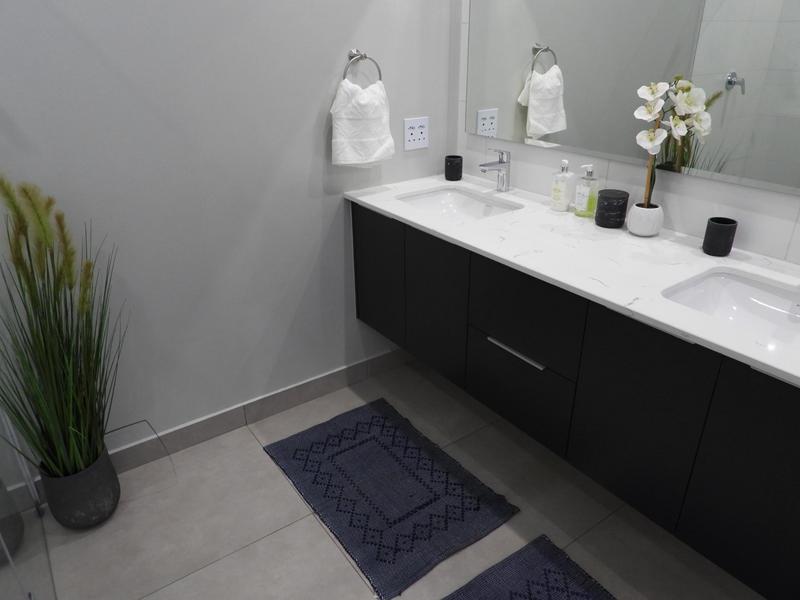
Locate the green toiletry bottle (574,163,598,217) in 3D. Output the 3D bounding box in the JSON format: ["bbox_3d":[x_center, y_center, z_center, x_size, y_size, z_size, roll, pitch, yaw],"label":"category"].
[{"bbox_3d":[0.648,-0.377,1.927,0.049,0.166,0.063,-13,28,-25],"label":"green toiletry bottle"}]

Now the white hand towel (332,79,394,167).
[{"bbox_3d":[-0.138,-0.676,2.120,0.272,0.315,0.085,-17,30,-32],"label":"white hand towel"}]

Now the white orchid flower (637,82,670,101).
[{"bbox_3d":[0.719,-0.591,1.573,0.040,0.055,0.085,-20,32,-36],"label":"white orchid flower"}]

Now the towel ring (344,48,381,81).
[{"bbox_3d":[-0.145,-0.835,2.069,0.168,0.185,0.066,-17,30,-32],"label":"towel ring"}]

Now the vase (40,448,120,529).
[{"bbox_3d":[-1.069,0.621,1.866,0.202,0.236,0.202,-17,30,-32],"label":"vase"}]

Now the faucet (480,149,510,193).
[{"bbox_3d":[0.378,-0.515,2.210,0.170,0.178,0.050,-17,30,-32],"label":"faucet"}]

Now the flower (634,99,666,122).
[{"bbox_3d":[0.716,-0.543,1.591,0.038,0.067,0.080,-20,32,-36],"label":"flower"}]

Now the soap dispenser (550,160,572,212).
[{"bbox_3d":[0.596,-0.410,1.993,0.049,0.170,0.066,-17,30,-32],"label":"soap dispenser"}]

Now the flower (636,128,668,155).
[{"bbox_3d":[0.727,-0.456,1.596,0.036,0.072,0.083,-20,32,-36],"label":"flower"}]

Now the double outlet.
[{"bbox_3d":[0.071,-0.701,2.339,0.128,0.126,0.013,-17,30,-32],"label":"double outlet"}]

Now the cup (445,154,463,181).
[{"bbox_3d":[0.238,-0.575,2.435,0.077,0.098,0.077,0,25,0],"label":"cup"}]

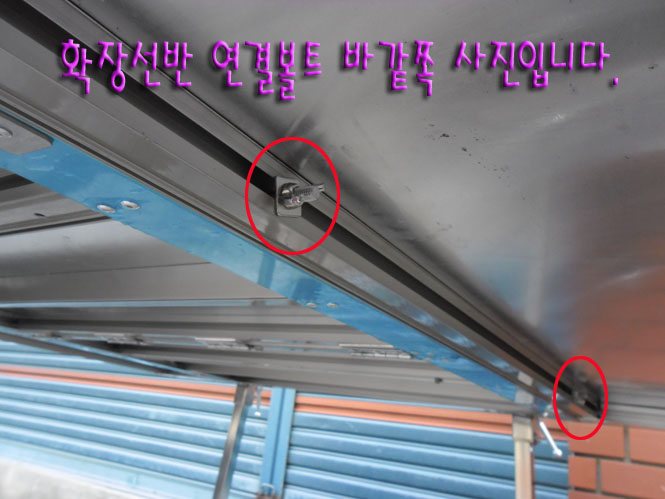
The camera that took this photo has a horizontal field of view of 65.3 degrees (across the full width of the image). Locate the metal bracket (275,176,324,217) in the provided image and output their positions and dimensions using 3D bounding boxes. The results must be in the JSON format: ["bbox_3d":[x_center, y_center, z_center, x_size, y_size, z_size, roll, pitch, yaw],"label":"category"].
[{"bbox_3d":[-0.017,-0.030,0.286,0.020,0.022,0.024,-5,0,33],"label":"metal bracket"}]

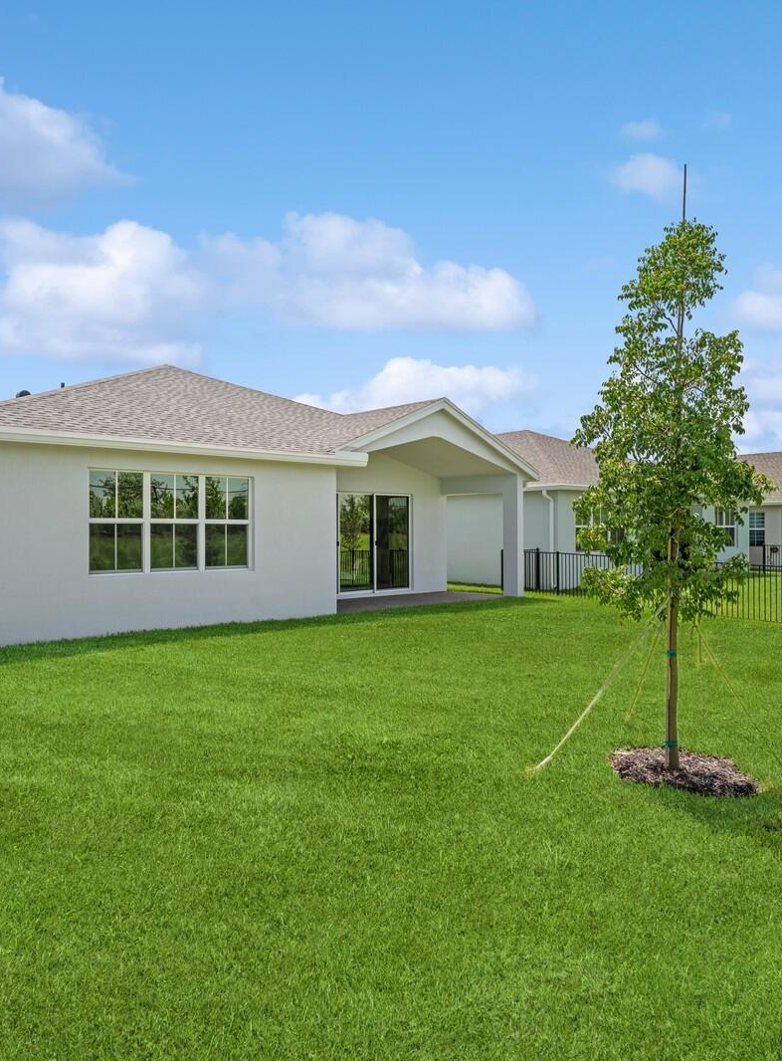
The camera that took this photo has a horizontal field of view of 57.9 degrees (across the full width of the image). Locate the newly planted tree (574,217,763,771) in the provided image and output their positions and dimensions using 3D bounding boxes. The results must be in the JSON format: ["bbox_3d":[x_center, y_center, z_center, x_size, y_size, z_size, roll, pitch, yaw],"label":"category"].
[{"bbox_3d":[2.150,-0.290,5.500,1.420,4.300,1.420,0,0,0],"label":"newly planted tree"}]

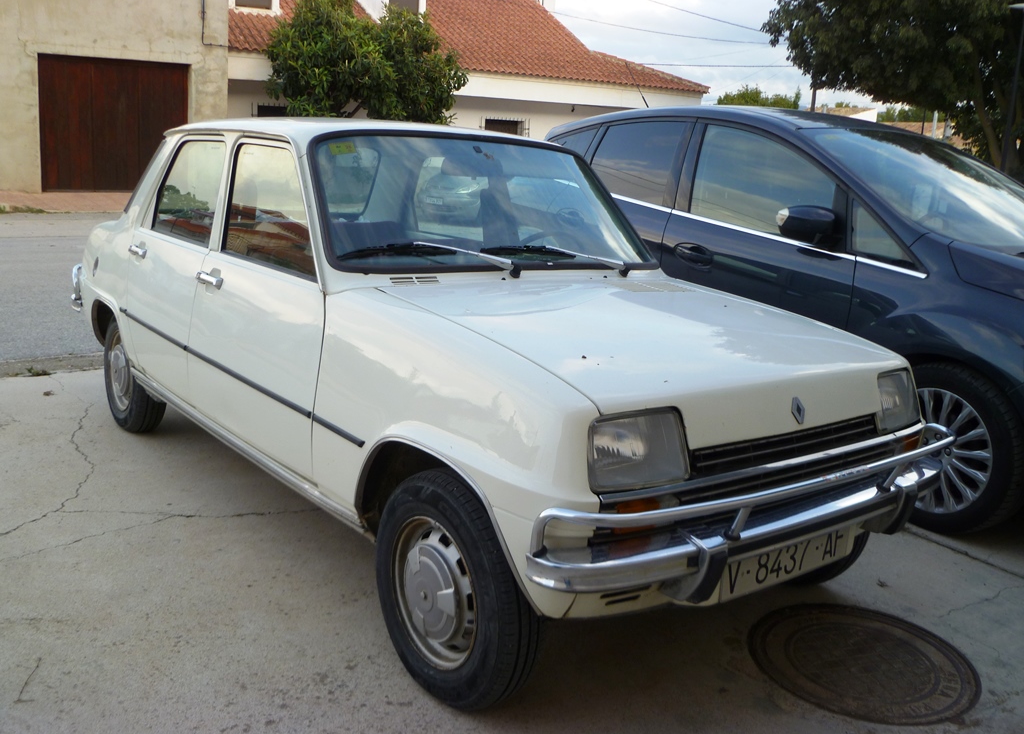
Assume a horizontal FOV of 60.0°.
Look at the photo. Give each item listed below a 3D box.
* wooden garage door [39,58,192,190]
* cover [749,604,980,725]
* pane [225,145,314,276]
[{"bbox_3d":[-8.320,-5.078,18.744,3.004,2.716,0.100,-6,14,-41],"label":"wooden garage door"},{"bbox_3d":[0.954,0.815,2.440,0.600,0.040,0.600,3,12,-1],"label":"cover"},{"bbox_3d":[-0.715,-0.490,2.662,0.040,0.361,0.750,13,3,-41],"label":"pane"}]

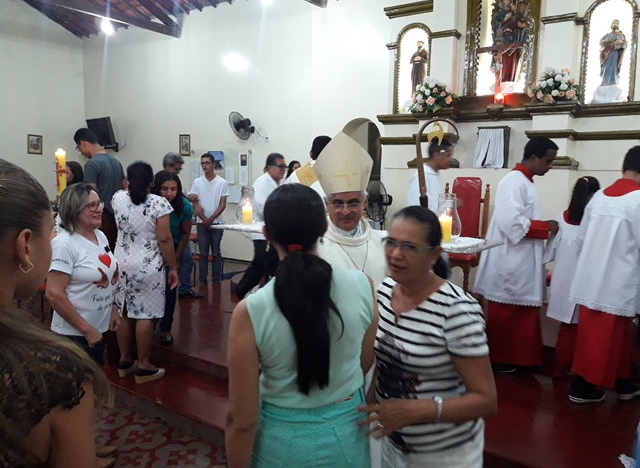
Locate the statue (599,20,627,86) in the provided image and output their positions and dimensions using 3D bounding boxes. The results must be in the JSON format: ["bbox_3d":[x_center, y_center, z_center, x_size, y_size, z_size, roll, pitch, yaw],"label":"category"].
[{"bbox_3d":[2.792,-1.718,4.942,0.240,0.600,0.180,6,9,35],"label":"statue"}]

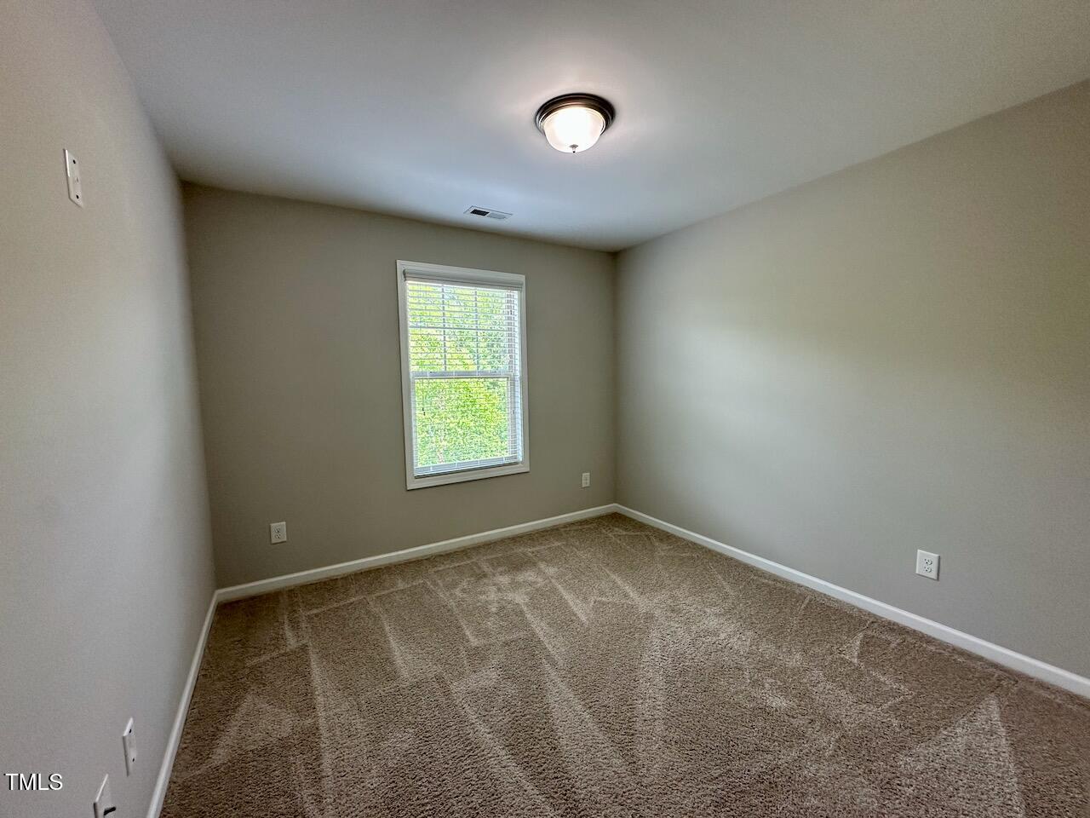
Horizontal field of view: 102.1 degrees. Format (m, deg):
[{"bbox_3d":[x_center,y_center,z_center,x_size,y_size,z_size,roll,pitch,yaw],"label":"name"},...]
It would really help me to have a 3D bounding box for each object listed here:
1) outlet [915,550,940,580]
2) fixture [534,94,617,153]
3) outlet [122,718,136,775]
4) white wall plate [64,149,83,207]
[{"bbox_3d":[1.918,0.783,2.210,0.010,0.125,0.083,-4,5,-31],"label":"outlet"},{"bbox_3d":[0.129,-1.188,1.906,0.340,0.140,0.340,-1,5,0],"label":"fixture"},{"bbox_3d":[-1.117,0.914,1.193,0.010,0.123,0.080,-4,5,-31],"label":"outlet"},{"bbox_3d":[-1.128,-0.550,1.058,0.007,0.115,0.071,-4,5,-31],"label":"white wall plate"}]

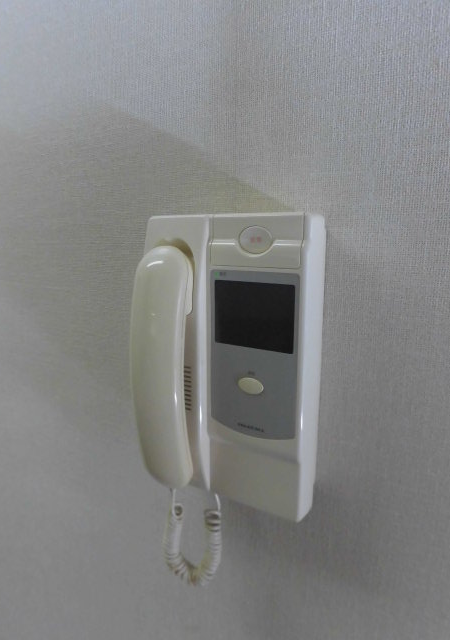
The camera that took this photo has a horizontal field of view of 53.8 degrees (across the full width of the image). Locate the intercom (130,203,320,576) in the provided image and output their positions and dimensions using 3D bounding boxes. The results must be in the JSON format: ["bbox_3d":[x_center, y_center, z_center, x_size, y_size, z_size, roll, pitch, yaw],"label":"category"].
[{"bbox_3d":[-0.006,0.093,0.393,0.169,0.364,0.071,6,13,32],"label":"intercom"}]

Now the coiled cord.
[{"bbox_3d":[-0.032,0.211,0.437,0.060,0.117,0.033,6,13,32],"label":"coiled cord"}]

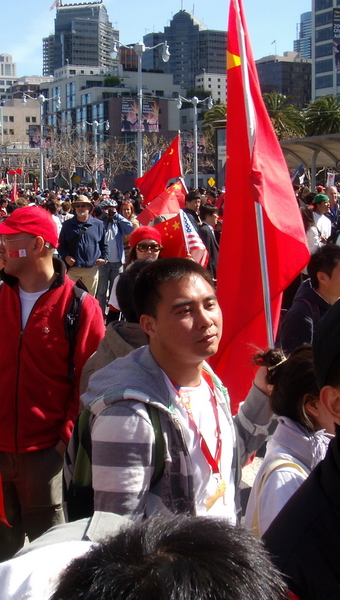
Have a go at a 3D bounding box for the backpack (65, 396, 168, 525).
[{"bbox_3d":[-0.139,0.437,2.200,0.210,0.400,0.290,5,9,37],"label":"backpack"}]

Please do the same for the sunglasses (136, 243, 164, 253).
[{"bbox_3d":[-0.129,-0.314,5.250,0.145,0.052,0.140,0,7,0],"label":"sunglasses"}]

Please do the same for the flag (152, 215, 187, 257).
[{"bbox_3d":[-0.024,-0.427,6.000,0.330,0.280,0.140,-13,7,-8],"label":"flag"}]

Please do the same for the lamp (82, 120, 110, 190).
[{"bbox_3d":[-8.222,-15.494,98.829,3.200,9.137,0.600,-3,8,-20],"label":"lamp"}]

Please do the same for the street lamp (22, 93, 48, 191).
[{"bbox_3d":[-11.116,-13.004,76.599,3.200,9.800,0.600,-1,8,-10],"label":"street lamp"}]

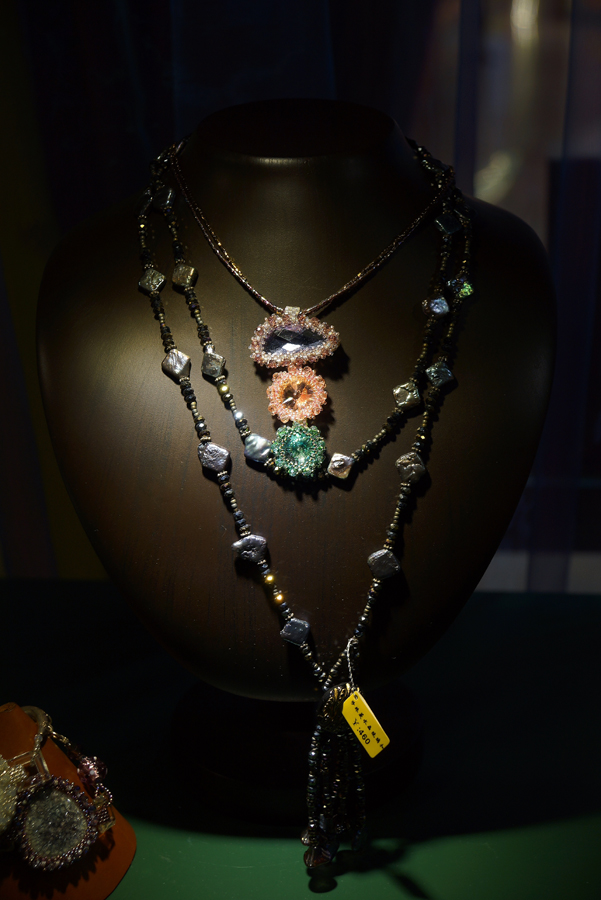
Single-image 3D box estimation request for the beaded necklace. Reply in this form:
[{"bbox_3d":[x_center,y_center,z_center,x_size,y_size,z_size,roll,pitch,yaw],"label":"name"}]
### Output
[{"bbox_3d":[0.003,0.028,0.667,0.160,0.330,0.180,0,26,0],"label":"beaded necklace"}]

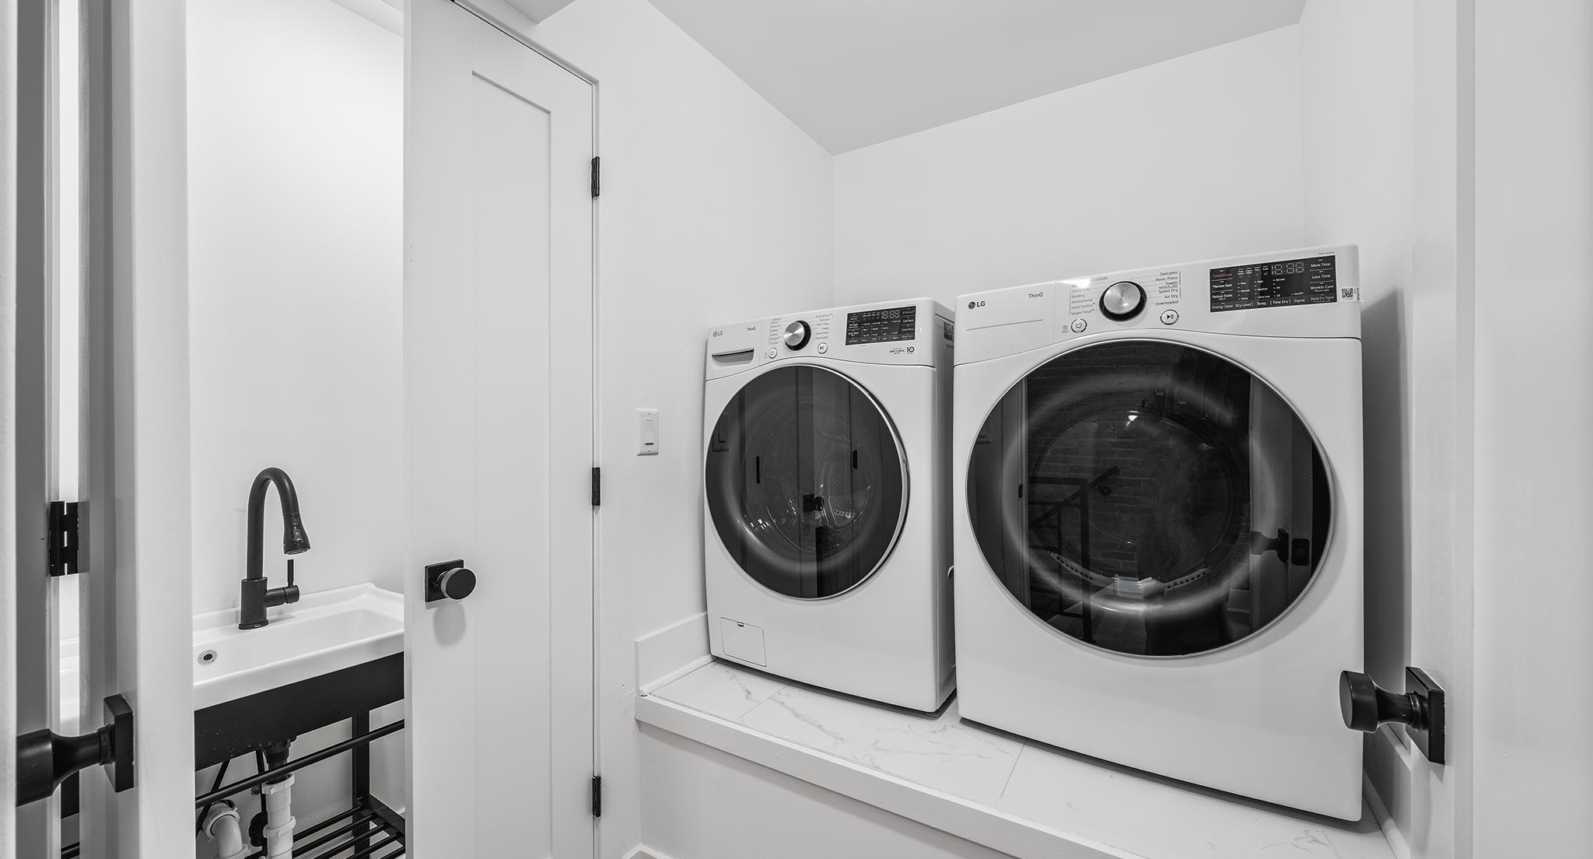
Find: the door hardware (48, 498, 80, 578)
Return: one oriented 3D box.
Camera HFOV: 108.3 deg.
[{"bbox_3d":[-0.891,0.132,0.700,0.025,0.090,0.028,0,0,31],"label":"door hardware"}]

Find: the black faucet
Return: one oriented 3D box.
[{"bbox_3d":[-1.122,0.265,1.278,0.270,0.360,0.115,0,0,31],"label":"black faucet"}]

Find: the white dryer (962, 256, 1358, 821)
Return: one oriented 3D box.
[{"bbox_3d":[0.832,0.190,1.435,0.686,0.990,0.770,0,0,31],"label":"white dryer"}]

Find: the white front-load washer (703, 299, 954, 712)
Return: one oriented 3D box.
[{"bbox_3d":[0.203,0.193,1.815,0.686,0.990,0.770,0,0,31],"label":"white front-load washer"}]

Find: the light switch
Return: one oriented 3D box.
[{"bbox_3d":[-0.393,0.007,1.527,0.009,0.122,0.079,0,0,31],"label":"light switch"}]

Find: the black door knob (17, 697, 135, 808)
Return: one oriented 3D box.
[{"bbox_3d":[-0.634,0.285,0.507,0.066,0.066,0.064,0,0,33],"label":"black door knob"}]

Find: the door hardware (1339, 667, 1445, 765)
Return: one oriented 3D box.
[{"bbox_3d":[0.589,0.276,0.573,0.063,0.066,0.066,0,0,32],"label":"door hardware"}]

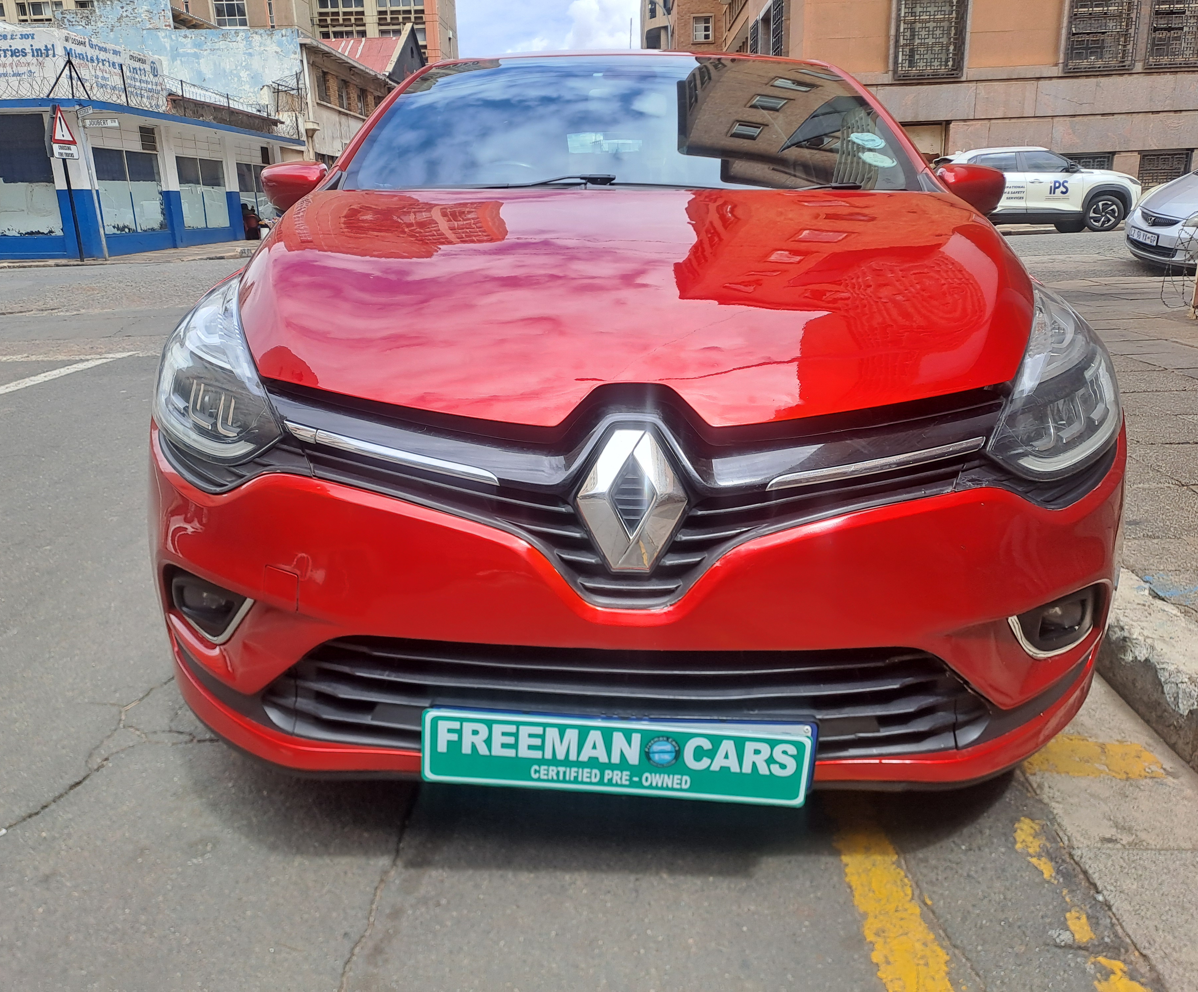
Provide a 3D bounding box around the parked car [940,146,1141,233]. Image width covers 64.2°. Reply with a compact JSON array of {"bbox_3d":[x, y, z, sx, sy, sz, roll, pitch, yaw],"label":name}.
[{"bbox_3d":[7.976,-5.752,17.951,3.990,1.570,1.758,-1,17,4],"label":"parked car"}]

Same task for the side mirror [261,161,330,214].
[{"bbox_3d":[-0.782,-0.826,2.530,0.200,0.140,0.125,1,17,2],"label":"side mirror"}]

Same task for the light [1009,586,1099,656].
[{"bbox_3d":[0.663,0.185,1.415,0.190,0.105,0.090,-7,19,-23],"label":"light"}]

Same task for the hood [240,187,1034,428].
[{"bbox_3d":[0.040,-0.376,1.626,1.440,0.295,1.000,1,17,2],"label":"hood"}]

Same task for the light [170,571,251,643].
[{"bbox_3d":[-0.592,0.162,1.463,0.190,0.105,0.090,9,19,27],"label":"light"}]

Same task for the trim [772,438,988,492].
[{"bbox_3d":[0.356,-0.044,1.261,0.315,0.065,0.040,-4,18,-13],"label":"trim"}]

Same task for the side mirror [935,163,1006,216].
[{"bbox_3d":[0.946,-0.794,2.462,0.200,0.140,0.125,1,17,2],"label":"side mirror"}]

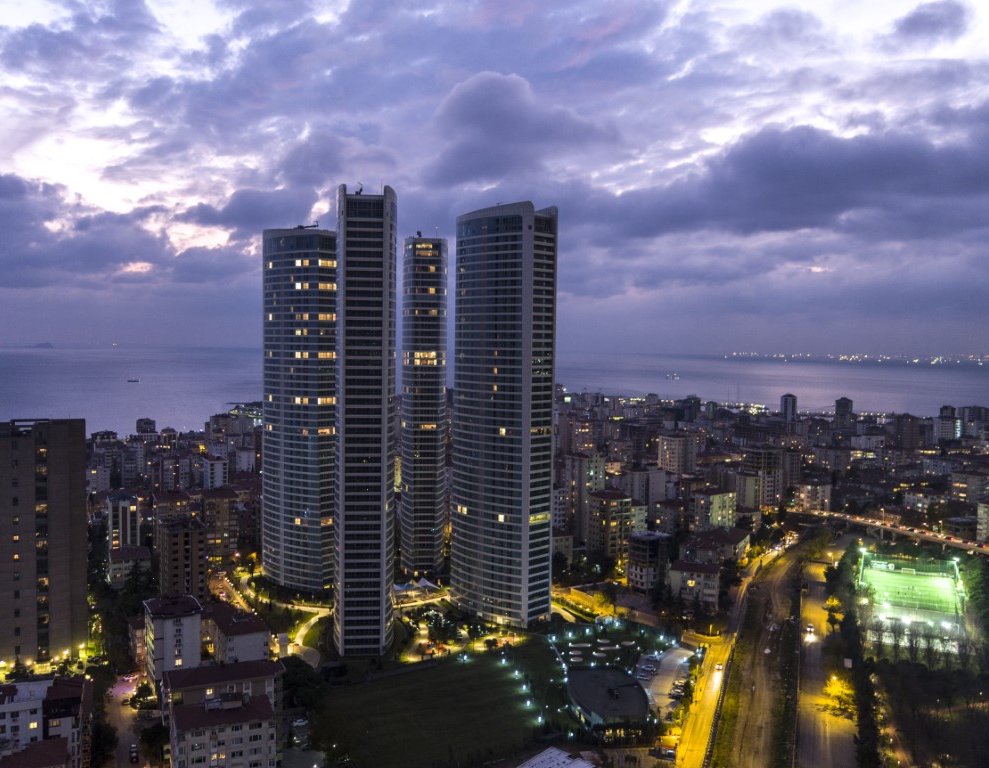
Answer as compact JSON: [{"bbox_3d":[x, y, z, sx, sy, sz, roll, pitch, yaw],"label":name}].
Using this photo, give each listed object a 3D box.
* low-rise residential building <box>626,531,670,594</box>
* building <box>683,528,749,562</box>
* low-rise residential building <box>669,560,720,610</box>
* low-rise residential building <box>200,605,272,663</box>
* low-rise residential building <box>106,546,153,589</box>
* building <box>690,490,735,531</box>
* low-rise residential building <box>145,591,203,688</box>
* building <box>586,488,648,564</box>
[{"bbox_3d":[62.330,72.900,361.730,12.800,23.200,13.000,-1,3,-36],"label":"low-rise residential building"},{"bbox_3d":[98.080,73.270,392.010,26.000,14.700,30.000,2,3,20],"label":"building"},{"bbox_3d":[74.110,74.030,328.570,17.300,16.000,12.000,1,2,14],"label":"low-rise residential building"},{"bbox_3d":[-80.960,77.430,273.970,16.500,15.000,26.000,-1,3,-28],"label":"low-rise residential building"},{"bbox_3d":[-146.060,75.570,365.130,17.500,15.000,13.300,1,2,4],"label":"low-rise residential building"},{"bbox_3d":[111.850,66.200,455.210,17.000,26.800,14.000,-1,3,-30],"label":"building"},{"bbox_3d":[-91.760,72.000,252.890,13.300,24.800,15.800,-1,3,-30],"label":"low-rise residential building"},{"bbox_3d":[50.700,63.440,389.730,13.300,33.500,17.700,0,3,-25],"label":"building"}]

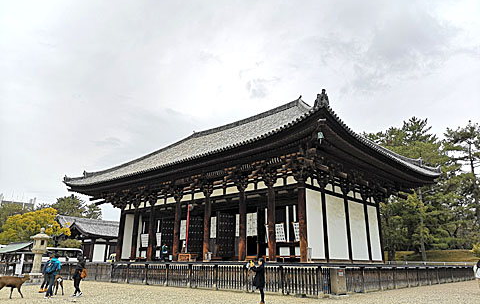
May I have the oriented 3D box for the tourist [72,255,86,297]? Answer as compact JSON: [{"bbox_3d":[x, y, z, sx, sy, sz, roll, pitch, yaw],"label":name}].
[{"bbox_3d":[-7.162,5.527,16.762,0.600,1.722,0.500,6,-18,-19],"label":"tourist"}]

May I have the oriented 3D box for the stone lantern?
[{"bbox_3d":[-14.426,7.412,27.131,1.500,3.733,1.500,-14,-22,40],"label":"stone lantern"}]

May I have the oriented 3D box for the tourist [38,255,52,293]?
[{"bbox_3d":[-9.649,6.043,18.652,0.620,1.777,0.500,12,-20,-34],"label":"tourist"}]

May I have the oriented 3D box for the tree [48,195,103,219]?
[{"bbox_3d":[-29.574,14.369,67.516,9.000,13.424,9.500,-14,-22,40],"label":"tree"}]

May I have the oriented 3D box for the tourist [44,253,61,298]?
[{"bbox_3d":[-8.025,5.281,15.947,0.560,1.715,0.550,0,-17,0],"label":"tourist"}]

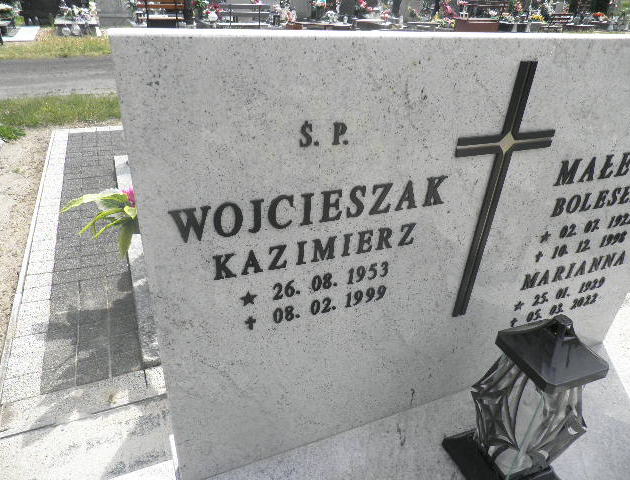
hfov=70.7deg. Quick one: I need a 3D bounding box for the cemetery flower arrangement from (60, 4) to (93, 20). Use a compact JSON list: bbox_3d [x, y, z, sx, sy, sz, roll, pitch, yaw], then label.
[{"bbox_3d":[-4.939,-4.704,9.177,0.620,0.280,0.350,-10,33,-22],"label":"cemetery flower arrangement"}]

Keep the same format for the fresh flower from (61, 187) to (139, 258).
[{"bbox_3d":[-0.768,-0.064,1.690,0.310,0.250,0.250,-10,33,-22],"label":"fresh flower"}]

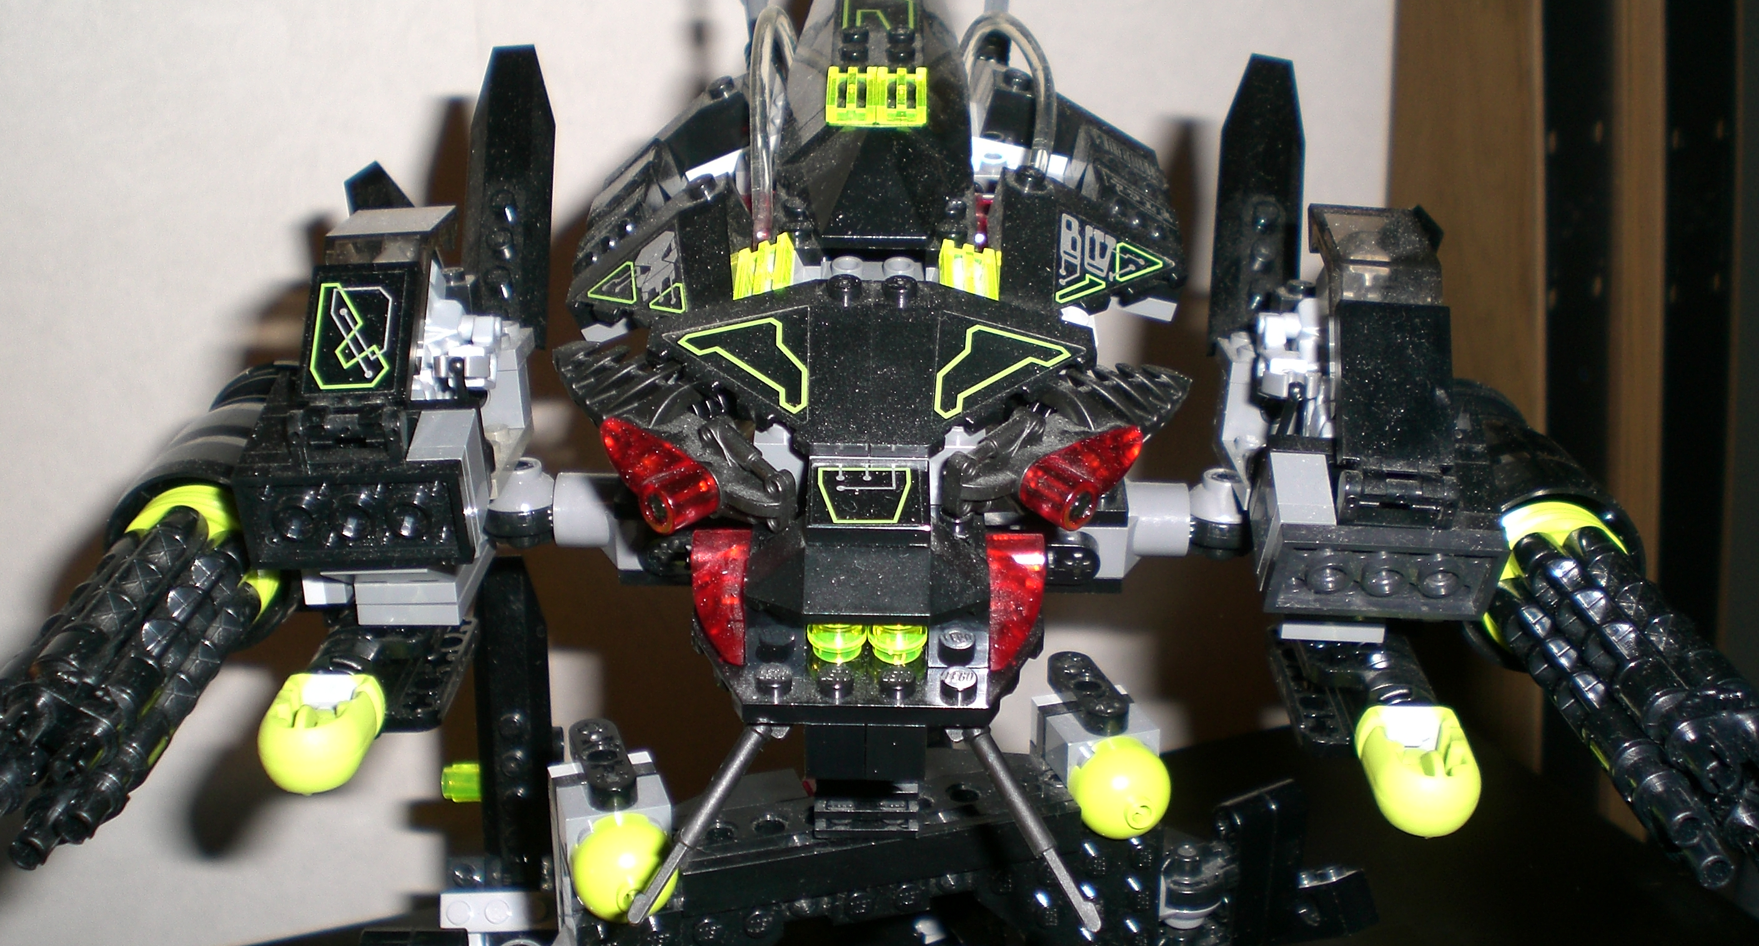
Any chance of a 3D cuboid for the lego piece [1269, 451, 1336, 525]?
[{"bbox_3d":[0.062,0.004,0.283,0.008,0.006,0.013,0,54,0],"label":"lego piece"}]

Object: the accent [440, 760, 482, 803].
[{"bbox_3d":[-0.084,0.063,0.396,0.010,0.008,0.008,0,20,0],"label":"accent"}]

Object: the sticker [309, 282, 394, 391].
[{"bbox_3d":[-0.078,-0.020,0.287,0.012,0.001,0.019,-2,63,0],"label":"sticker"}]

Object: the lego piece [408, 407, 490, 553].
[{"bbox_3d":[-0.063,0.001,0.282,0.008,0.016,0.013,-1,34,-1],"label":"lego piece"}]

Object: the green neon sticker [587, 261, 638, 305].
[{"bbox_3d":[-0.039,-0.029,0.296,0.011,0.001,0.007,13,68,41],"label":"green neon sticker"}]

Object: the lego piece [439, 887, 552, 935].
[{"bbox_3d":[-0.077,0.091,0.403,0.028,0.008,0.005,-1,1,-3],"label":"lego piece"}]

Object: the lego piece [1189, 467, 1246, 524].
[{"bbox_3d":[0.051,0.003,0.288,0.010,0.007,0.010,1,24,0],"label":"lego piece"}]

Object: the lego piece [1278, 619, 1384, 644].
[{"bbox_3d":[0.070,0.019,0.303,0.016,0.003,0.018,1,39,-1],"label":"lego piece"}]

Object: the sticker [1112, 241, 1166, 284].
[{"bbox_3d":[0.041,-0.031,0.301,0.009,0.001,0.011,26,40,-16],"label":"sticker"}]

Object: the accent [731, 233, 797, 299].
[{"bbox_3d":[-0.017,-0.030,0.287,0.008,0.003,0.016,-18,30,13],"label":"accent"}]

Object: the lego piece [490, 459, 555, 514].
[{"bbox_3d":[-0.063,0.002,0.338,0.012,0.007,0.012,-1,20,0],"label":"lego piece"}]

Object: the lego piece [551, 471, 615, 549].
[{"bbox_3d":[-0.052,0.006,0.337,0.011,0.013,0.013,0,20,0],"label":"lego piece"}]

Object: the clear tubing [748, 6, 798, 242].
[{"bbox_3d":[-0.015,-0.052,0.291,0.009,0.036,0.013,0,26,0],"label":"clear tubing"}]

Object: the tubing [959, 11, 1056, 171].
[{"bbox_3d":[0.023,-0.069,0.347,0.018,0.028,0.020,-1,20,0],"label":"tubing"}]

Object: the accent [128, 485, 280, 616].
[{"bbox_3d":[-0.104,0.012,0.300,0.025,0.025,0.008,0,22,1],"label":"accent"}]

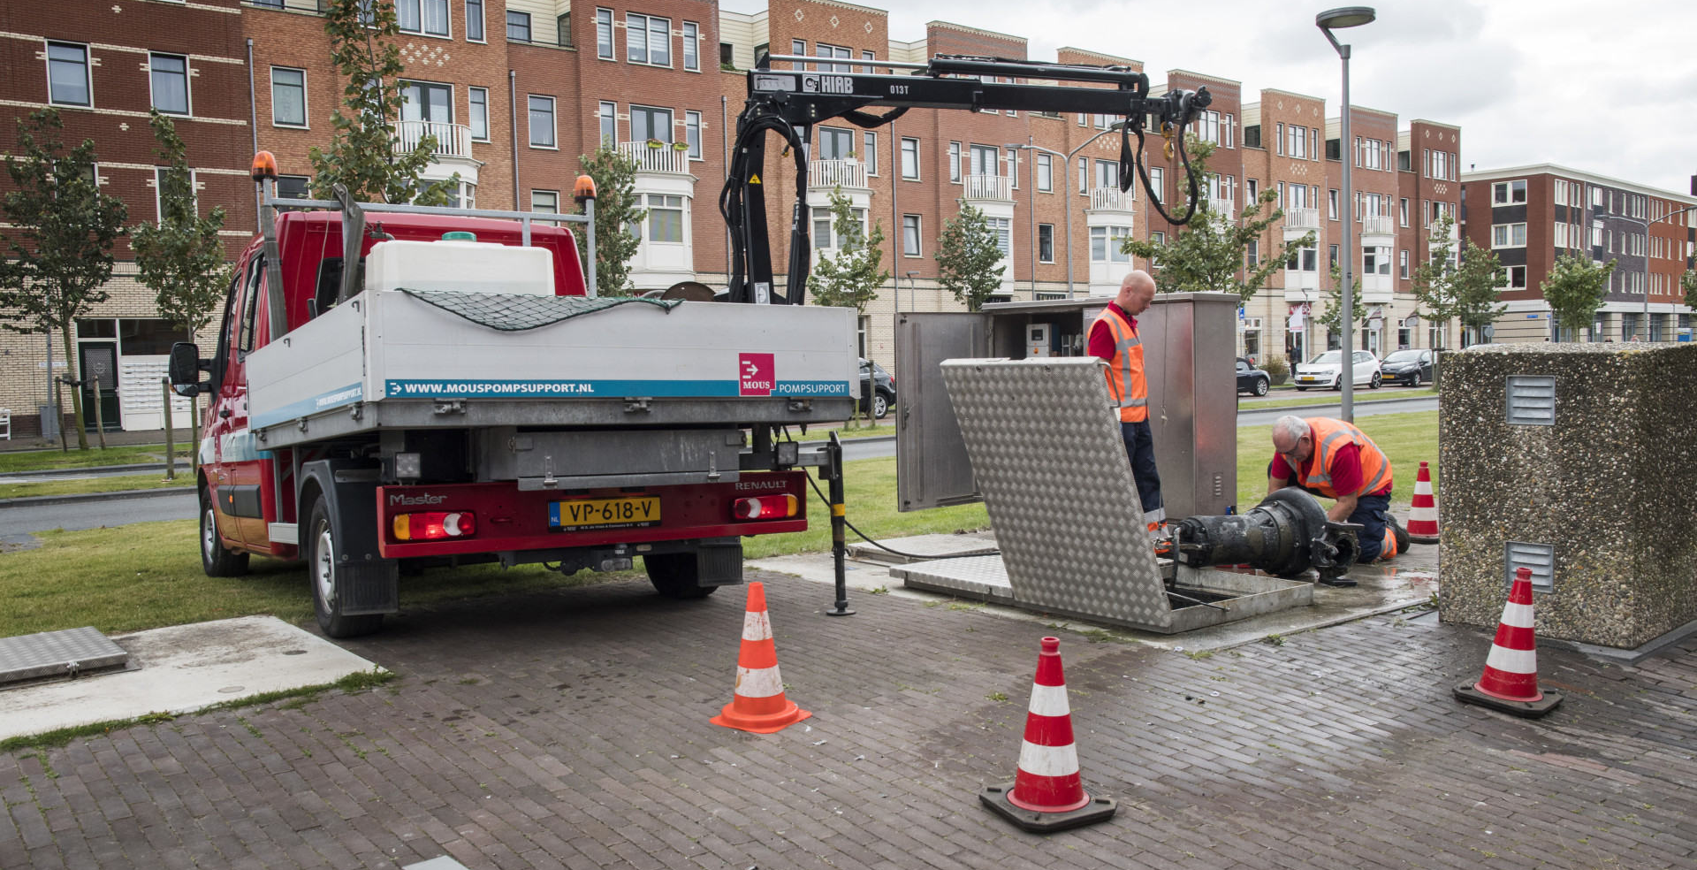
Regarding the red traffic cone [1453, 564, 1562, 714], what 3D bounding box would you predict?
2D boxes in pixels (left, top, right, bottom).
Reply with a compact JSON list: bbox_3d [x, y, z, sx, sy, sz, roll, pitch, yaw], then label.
[{"bbox_3d":[2.549,0.771,5.050,0.360,0.500,0.360,7,3,15],"label":"red traffic cone"}]

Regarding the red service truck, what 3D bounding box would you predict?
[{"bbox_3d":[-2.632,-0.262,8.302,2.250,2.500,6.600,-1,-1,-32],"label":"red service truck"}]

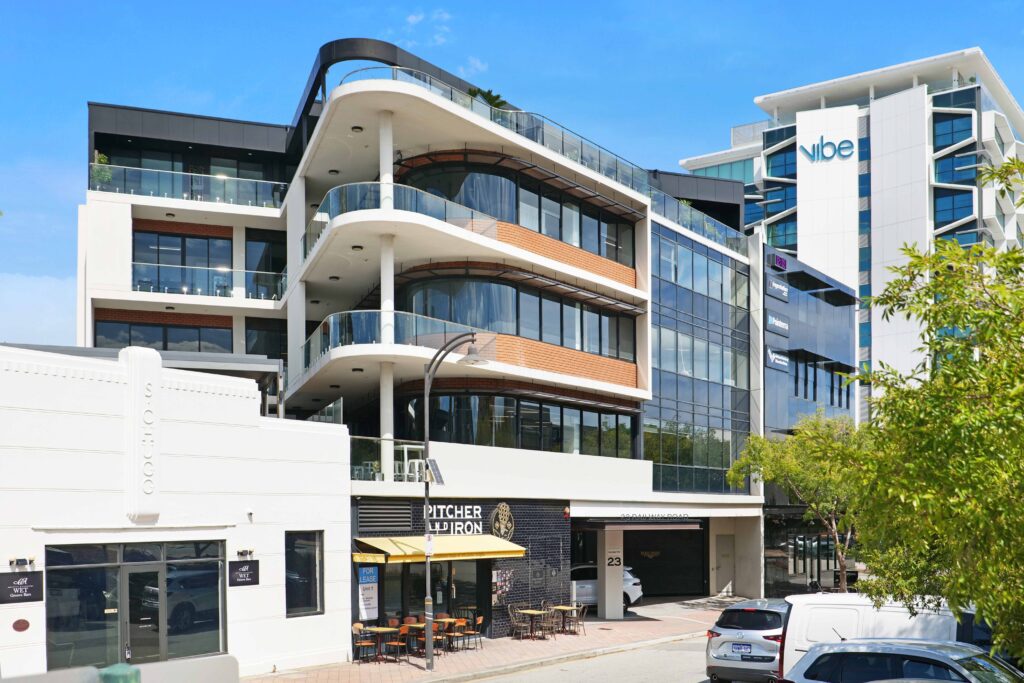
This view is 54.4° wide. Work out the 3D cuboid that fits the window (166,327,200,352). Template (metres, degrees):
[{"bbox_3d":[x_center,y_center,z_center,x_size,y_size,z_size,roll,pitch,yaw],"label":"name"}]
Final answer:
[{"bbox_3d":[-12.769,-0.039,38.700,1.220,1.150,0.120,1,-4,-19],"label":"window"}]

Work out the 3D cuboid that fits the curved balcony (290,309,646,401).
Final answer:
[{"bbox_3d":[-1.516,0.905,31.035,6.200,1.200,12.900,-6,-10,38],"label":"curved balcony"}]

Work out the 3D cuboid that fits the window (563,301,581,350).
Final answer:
[{"bbox_3d":[1.864,-0.470,31.190,0.100,1.380,0.980,-6,-10,38],"label":"window"}]

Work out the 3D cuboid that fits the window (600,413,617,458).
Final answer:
[{"bbox_3d":[3.377,3.243,34.629,0.100,1.478,1.042,-3,-4,38],"label":"window"}]

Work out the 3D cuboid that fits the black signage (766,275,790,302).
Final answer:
[{"bbox_3d":[12.337,-2.495,46.301,0.150,0.991,2.742,-3,-4,38],"label":"black signage"}]

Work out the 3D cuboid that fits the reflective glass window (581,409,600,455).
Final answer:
[{"bbox_3d":[2.611,3.024,32.900,0.120,1.480,1.100,-3,-4,39],"label":"reflective glass window"}]

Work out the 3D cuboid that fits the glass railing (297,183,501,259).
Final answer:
[{"bbox_3d":[-3.675,-3.302,28.033,6.266,1.350,4.529,-1,-3,8],"label":"glass railing"}]

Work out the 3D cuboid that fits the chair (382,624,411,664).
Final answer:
[{"bbox_3d":[-2.783,7.377,24.200,0.520,0.860,0.460,-1,-3,21],"label":"chair"}]

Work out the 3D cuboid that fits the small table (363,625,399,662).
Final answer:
[{"bbox_3d":[-3.237,7.511,24.600,0.680,0.750,0.680,-3,-6,39],"label":"small table"}]

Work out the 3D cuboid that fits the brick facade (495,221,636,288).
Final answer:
[{"bbox_3d":[1.918,-2.717,32.486,0.200,0.780,8.002,-5,-7,38],"label":"brick facade"}]

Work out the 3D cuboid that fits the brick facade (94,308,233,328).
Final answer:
[{"bbox_3d":[-13.399,-0.882,38.500,5.050,0.470,0.150,1,-4,-19],"label":"brick facade"}]

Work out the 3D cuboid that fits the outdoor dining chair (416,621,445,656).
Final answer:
[{"bbox_3d":[-2.126,7.638,25.500,0.500,0.840,0.440,-3,-6,39],"label":"outdoor dining chair"}]

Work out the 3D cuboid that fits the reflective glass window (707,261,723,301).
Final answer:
[{"bbox_3d":[8.475,-2.494,41.494,0.100,1.471,1.437,-3,-4,38],"label":"reflective glass window"}]

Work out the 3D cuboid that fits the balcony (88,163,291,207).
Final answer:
[{"bbox_3d":[-12.039,-5.768,37.050,7.000,1.020,0.100,1,-4,-19],"label":"balcony"}]

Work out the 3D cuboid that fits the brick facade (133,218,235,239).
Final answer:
[{"bbox_3d":[-12.794,-4.418,38.803,3.664,0.440,0.200,1,-3,-18],"label":"brick facade"}]

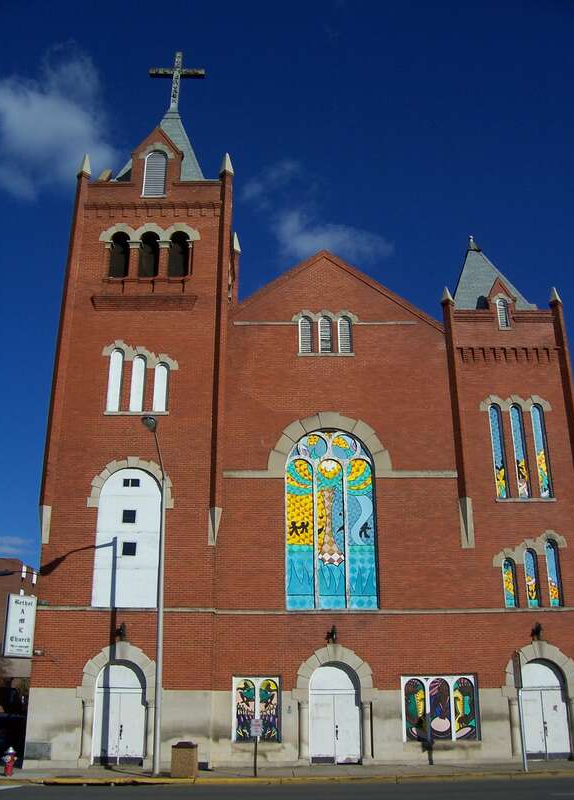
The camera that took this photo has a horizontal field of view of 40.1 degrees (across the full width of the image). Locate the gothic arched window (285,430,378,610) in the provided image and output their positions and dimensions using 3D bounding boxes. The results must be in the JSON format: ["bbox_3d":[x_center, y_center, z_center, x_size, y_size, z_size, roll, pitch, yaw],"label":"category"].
[{"bbox_3d":[1.374,3.811,25.469,2.823,5.868,0.250,0,-21,0],"label":"gothic arched window"}]

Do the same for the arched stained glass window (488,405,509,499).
[{"bbox_3d":[7.012,1.714,26.189,0.400,3.261,0.220,0,-21,0],"label":"arched stained glass window"}]

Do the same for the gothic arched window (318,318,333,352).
[{"bbox_3d":[1.361,-2.312,27.633,0.479,1.421,0.250,0,-21,-1],"label":"gothic arched window"}]

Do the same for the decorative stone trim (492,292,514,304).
[{"bbox_3d":[7.665,-3.619,28.016,0.767,0.447,0.220,0,-21,-1],"label":"decorative stone trim"}]

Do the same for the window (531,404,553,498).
[{"bbox_3d":[8.487,1.700,26.071,0.445,3.306,0.250,0,-21,-1],"label":"window"}]

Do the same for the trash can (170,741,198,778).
[{"bbox_3d":[-2.571,8.946,19.578,0.600,0.870,0.600,0,-21,0],"label":"trash can"}]

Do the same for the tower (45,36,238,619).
[{"bbox_3d":[-5.058,-4.246,31.941,6.080,25.567,6.300,0,-21,0],"label":"tower"}]

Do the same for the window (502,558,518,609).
[{"bbox_3d":[7.156,5.880,25.228,0.446,1.572,0.200,0,-21,0],"label":"window"}]

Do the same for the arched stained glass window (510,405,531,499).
[{"bbox_3d":[7.744,1.714,26.193,0.368,3.262,0.220,0,-21,0],"label":"arched stained glass window"}]

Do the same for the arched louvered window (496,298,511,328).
[{"bbox_3d":[7.695,-3.074,27.929,0.401,1.205,0.220,0,-21,-1],"label":"arched louvered window"}]

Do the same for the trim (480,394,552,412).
[{"bbox_3d":[7.725,0.157,26.687,2.370,0.646,0.220,0,-21,0],"label":"trim"}]

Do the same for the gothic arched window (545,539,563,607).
[{"bbox_3d":[8.382,5.444,24.623,0.439,2.101,0.250,0,-21,-1],"label":"gothic arched window"}]

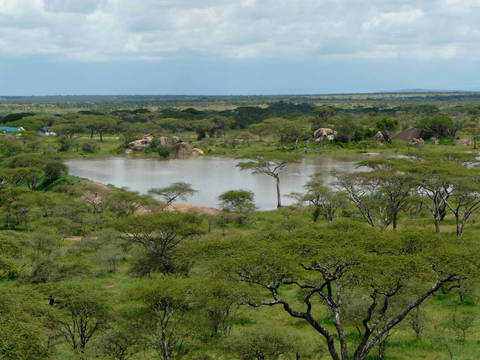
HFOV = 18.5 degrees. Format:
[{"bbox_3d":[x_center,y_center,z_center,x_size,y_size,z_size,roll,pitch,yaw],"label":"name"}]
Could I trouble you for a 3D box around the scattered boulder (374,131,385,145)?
[{"bbox_3d":[41.476,-12.636,437.000,2.940,4.080,3.000,0,3,0],"label":"scattered boulder"}]

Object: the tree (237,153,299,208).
[{"bbox_3d":[4.069,0.079,218.145,9.210,8.330,8.290,0,3,1],"label":"tree"}]

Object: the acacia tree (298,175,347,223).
[{"bbox_3d":[10.761,2.446,194.103,6.610,6.350,5.950,0,3,3],"label":"acacia tree"}]

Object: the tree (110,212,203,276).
[{"bbox_3d":[-7.809,5.998,138.751,8.510,5.880,8.080,0,3,-3],"label":"tree"}]

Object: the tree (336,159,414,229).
[{"bbox_3d":[16.820,1.806,182.379,9.690,8.950,8.720,0,3,5],"label":"tree"}]

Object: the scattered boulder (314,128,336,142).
[{"bbox_3d":[29.978,-15.654,515.370,7.670,4.810,6.140,0,3,3],"label":"scattered boulder"}]

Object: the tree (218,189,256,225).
[{"bbox_3d":[-0.336,3.458,191.674,4.960,4.710,4.710,0,3,0],"label":"tree"}]

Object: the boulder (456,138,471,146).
[{"bbox_3d":[71.543,-12.035,470.447,4.460,2.500,3.570,0,3,9],"label":"boulder"}]

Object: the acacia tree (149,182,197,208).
[{"bbox_3d":[-9.774,2.243,212.561,6.950,3.770,6.250,0,3,-3],"label":"acacia tree"}]

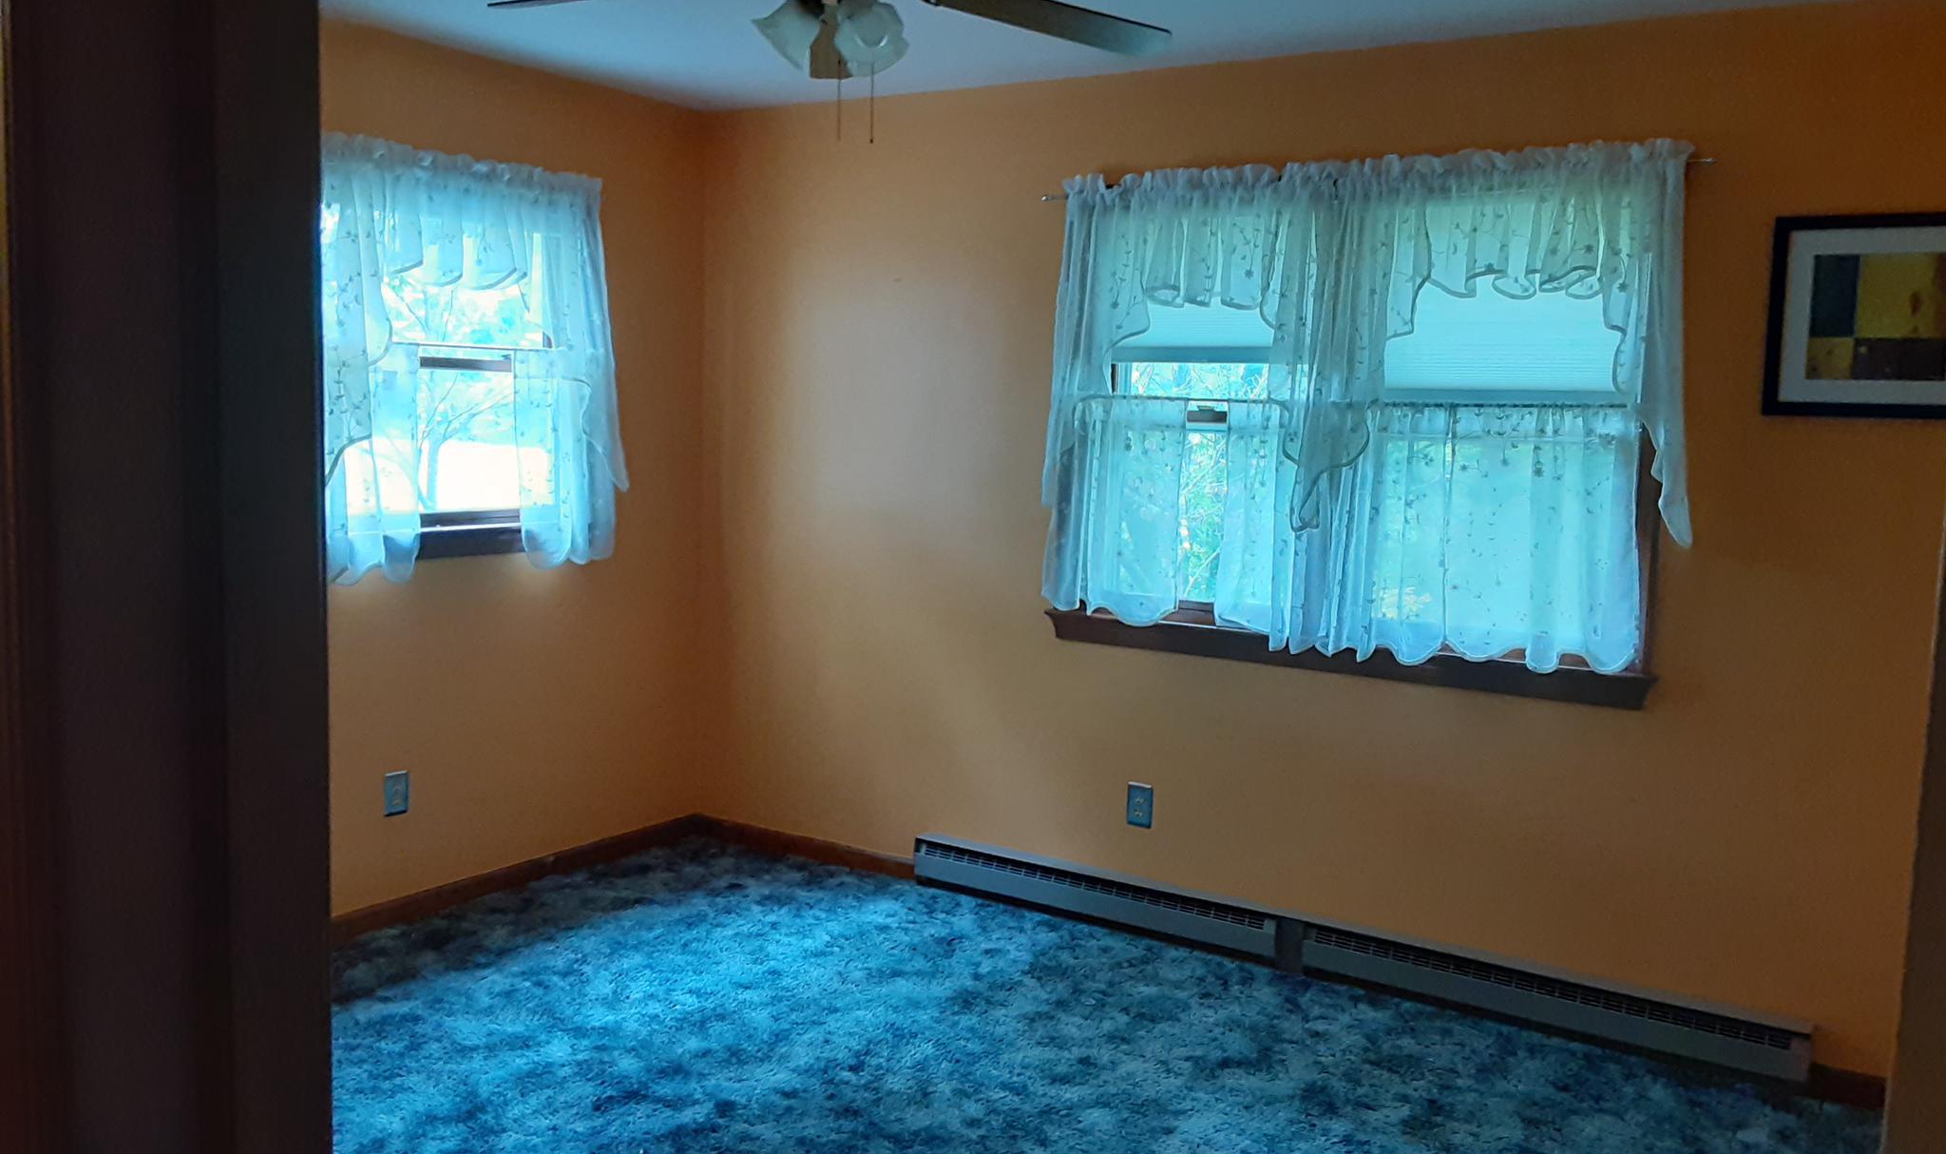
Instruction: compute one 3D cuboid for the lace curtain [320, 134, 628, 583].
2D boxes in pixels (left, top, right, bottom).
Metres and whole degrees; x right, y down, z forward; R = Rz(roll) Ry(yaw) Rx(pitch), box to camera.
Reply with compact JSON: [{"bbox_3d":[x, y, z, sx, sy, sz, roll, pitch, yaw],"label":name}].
[{"bbox_3d":[-1.376,-0.576,4.218,0.100,1.146,1.126,6,7,32],"label":"lace curtain"}]

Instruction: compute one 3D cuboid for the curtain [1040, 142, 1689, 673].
[{"bbox_3d":[0.923,-0.397,3.902,1.638,1.286,0.121,6,7,32],"label":"curtain"}]

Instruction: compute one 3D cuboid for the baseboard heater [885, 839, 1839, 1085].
[{"bbox_3d":[0.862,0.984,4.062,2.428,0.133,0.060,6,7,32],"label":"baseboard heater"}]

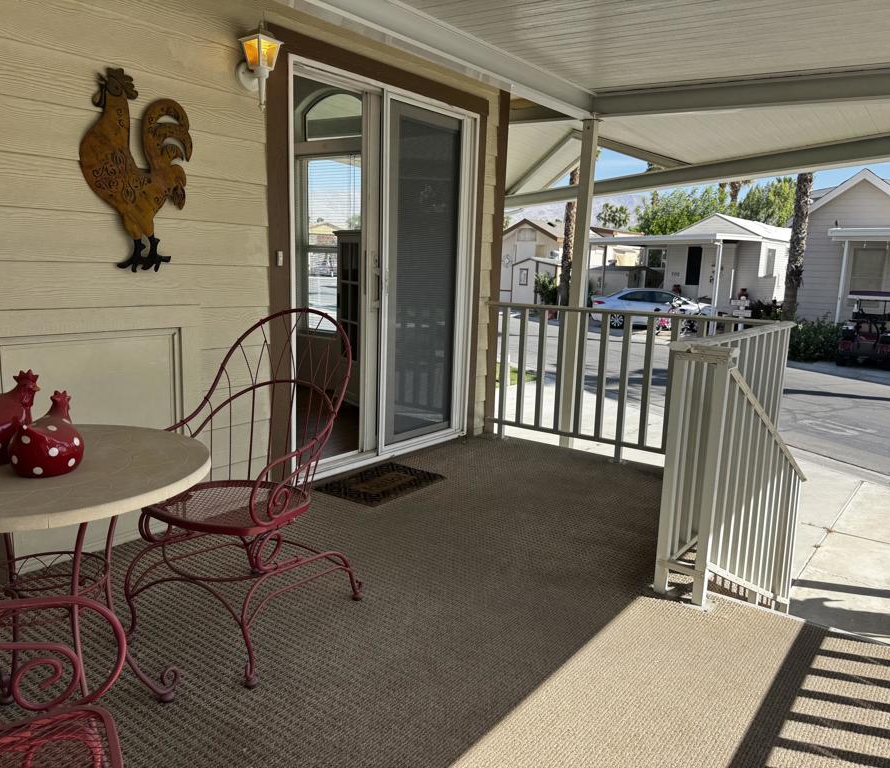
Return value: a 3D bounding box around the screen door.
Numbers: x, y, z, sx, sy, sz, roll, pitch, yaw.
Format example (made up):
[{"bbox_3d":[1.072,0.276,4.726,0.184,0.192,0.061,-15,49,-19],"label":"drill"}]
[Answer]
[{"bbox_3d":[-0.137,-0.627,4.279,0.040,1.943,0.711,9,12,36],"label":"screen door"}]

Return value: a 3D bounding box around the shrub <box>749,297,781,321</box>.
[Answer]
[{"bbox_3d":[9.980,-1.969,22.339,1.150,1.280,1.100,9,12,36],"label":"shrub"}]

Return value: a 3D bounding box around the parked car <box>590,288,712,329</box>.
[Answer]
[{"bbox_3d":[7.663,-2.784,26.298,4.600,1.450,1.810,5,10,17],"label":"parked car"}]

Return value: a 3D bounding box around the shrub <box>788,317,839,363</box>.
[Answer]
[{"bbox_3d":[9.196,-1.115,17.633,1.250,1.060,1.100,9,12,36],"label":"shrub"}]

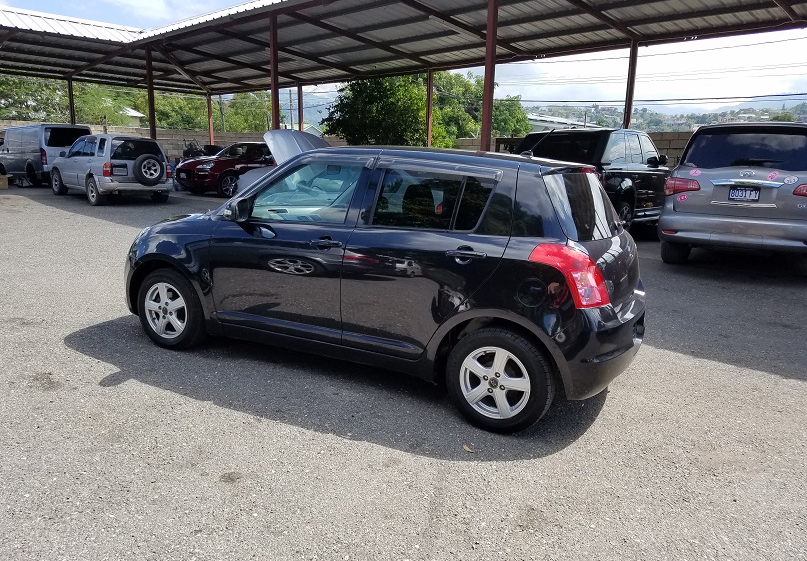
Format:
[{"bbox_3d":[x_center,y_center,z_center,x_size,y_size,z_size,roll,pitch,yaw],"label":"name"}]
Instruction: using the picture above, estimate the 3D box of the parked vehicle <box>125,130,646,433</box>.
[{"bbox_3d":[-0.289,-0.213,4.275,3.710,1.500,1.690,8,13,28],"label":"parked vehicle"}]

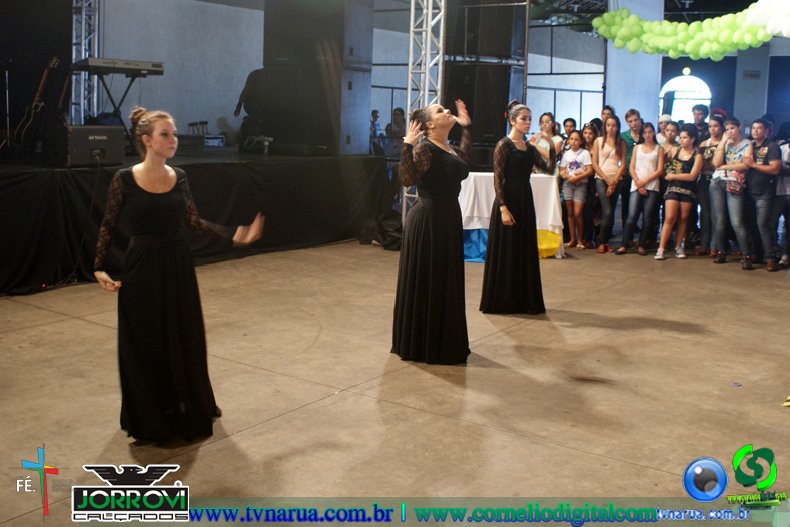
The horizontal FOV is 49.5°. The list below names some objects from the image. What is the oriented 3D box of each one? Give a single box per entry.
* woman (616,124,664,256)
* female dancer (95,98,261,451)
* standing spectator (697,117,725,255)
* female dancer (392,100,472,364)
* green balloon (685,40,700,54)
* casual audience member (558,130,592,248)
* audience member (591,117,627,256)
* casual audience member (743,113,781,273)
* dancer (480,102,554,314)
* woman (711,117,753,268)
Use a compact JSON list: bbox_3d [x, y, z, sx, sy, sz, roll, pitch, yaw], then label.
[{"bbox_3d":[2.953,-0.897,10.294,0.500,1.553,0.360,6,11,23],"label":"woman"},{"bbox_3d":[-1.076,0.033,4.225,0.780,1.600,0.520,-4,11,-30],"label":"female dancer"},{"bbox_3d":[3.938,-0.956,10.689,0.470,1.690,0.350,6,10,22],"label":"standing spectator"},{"bbox_3d":[0.275,-0.197,5.655,0.520,1.670,0.540,11,13,43],"label":"female dancer"},{"bbox_3d":[4.171,-3.028,12.000,0.200,0.215,0.200,2,10,0],"label":"green balloon"},{"bbox_3d":[2.243,-0.921,10.606,0.410,1.439,0.320,4,11,14],"label":"casual audience member"},{"bbox_3d":[2.568,-0.952,10.296,0.440,1.633,0.340,5,11,16],"label":"audience member"},{"bbox_3d":[4.071,-0.754,9.481,0.360,1.637,0.500,-7,14,-41],"label":"casual audience member"},{"bbox_3d":[1.030,-0.457,7.151,0.570,1.720,0.460,-5,12,-35],"label":"dancer"},{"bbox_3d":[3.764,-0.793,9.575,0.480,1.658,0.380,9,13,36],"label":"woman"}]

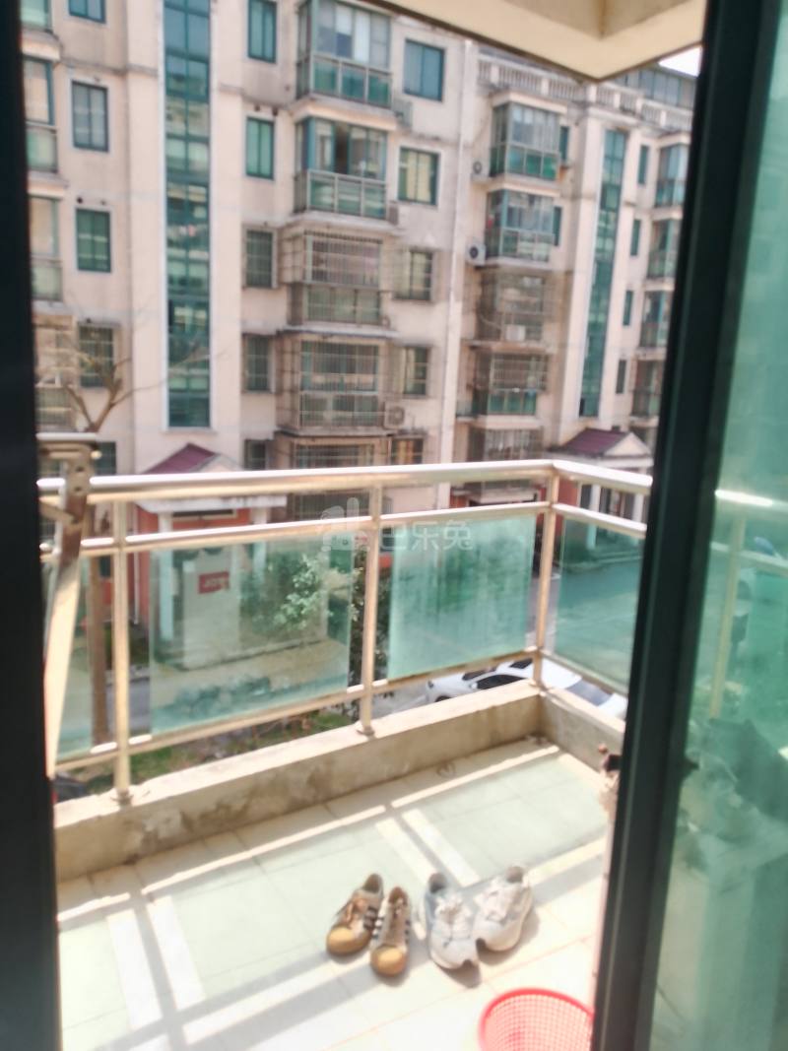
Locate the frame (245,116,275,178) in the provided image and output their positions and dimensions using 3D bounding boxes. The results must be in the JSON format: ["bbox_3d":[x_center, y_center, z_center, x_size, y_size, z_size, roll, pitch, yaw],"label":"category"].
[{"bbox_3d":[-3.649,-10.254,22.294,0.832,1.493,0.120,-4,13,-29],"label":"frame"}]

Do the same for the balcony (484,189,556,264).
[{"bbox_3d":[4.777,-11.299,31.436,2.380,2.400,1.150,-4,13,-30],"label":"balcony"}]

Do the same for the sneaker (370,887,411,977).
[{"bbox_3d":[0.000,0.990,2.033,0.093,0.100,0.255,3,11,4],"label":"sneaker"}]

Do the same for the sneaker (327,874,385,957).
[{"bbox_3d":[-0.098,1.025,2.199,0.100,0.100,0.255,8,13,23],"label":"sneaker"}]

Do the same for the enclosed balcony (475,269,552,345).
[{"bbox_3d":[4.599,-8.330,31.354,2.600,2.450,1.150,-4,13,-29],"label":"enclosed balcony"}]

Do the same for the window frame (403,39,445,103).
[{"bbox_3d":[0.868,-13.372,24.121,1.391,1.464,0.120,-4,13,-29],"label":"window frame"}]

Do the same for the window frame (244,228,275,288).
[{"bbox_3d":[-3.755,-7.466,22.889,0.795,1.545,0.150,-4,13,-30],"label":"window frame"}]

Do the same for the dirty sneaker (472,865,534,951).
[{"bbox_3d":[0.314,1.031,2.248,0.118,0.110,0.275,8,13,22],"label":"dirty sneaker"}]

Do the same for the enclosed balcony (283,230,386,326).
[{"bbox_3d":[-1.686,-6.947,23.279,2.570,2.380,1.500,-4,13,-29],"label":"enclosed balcony"}]

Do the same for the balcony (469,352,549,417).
[{"bbox_3d":[4.576,-5.626,32.629,2.650,2.400,1.200,-4,13,-30],"label":"balcony"}]

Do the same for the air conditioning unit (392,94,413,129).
[{"bbox_3d":[0.110,-11.853,23.673,0.770,0.660,0.320,-4,13,-29],"label":"air conditioning unit"}]

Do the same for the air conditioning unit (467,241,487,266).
[{"bbox_3d":[3.021,-9.993,30.275,0.770,0.620,0.320,-4,13,-29],"label":"air conditioning unit"}]

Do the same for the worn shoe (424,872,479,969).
[{"bbox_3d":[0.132,0.982,2.068,0.110,0.115,0.280,1,11,-7],"label":"worn shoe"}]

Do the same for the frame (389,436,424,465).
[{"bbox_3d":[0.348,-2.076,26.426,1.345,1.471,0.150,-4,13,-29],"label":"frame"}]

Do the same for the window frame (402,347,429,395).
[{"bbox_3d":[0.705,-4.912,26.084,0.847,1.571,0.150,-4,13,-30],"label":"window frame"}]

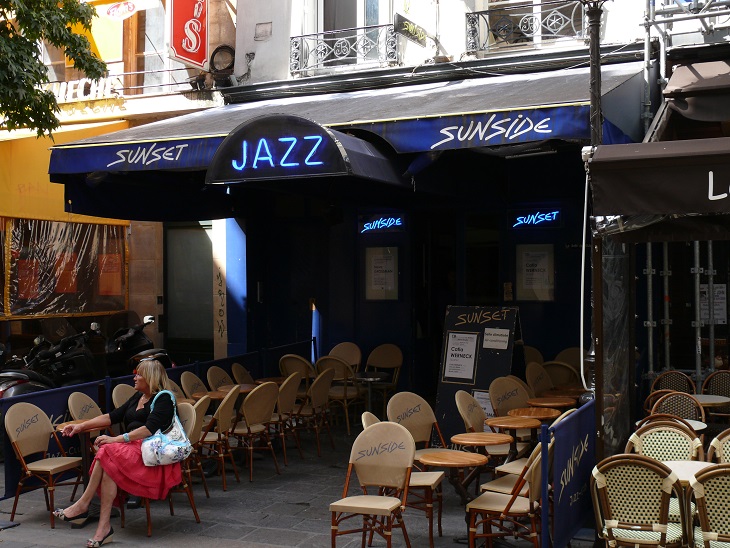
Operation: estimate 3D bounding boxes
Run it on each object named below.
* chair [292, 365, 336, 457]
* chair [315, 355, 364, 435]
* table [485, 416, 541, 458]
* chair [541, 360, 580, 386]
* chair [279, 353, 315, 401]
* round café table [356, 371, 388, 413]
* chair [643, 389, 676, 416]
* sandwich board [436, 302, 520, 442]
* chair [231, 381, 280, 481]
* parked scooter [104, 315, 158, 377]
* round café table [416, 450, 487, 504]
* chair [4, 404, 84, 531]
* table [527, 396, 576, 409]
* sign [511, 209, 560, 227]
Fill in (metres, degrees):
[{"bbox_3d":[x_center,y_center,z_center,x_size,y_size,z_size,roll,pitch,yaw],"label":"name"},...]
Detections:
[{"bbox_3d":[-0.593,1.463,9.974,0.520,0.900,0.470,0,-1,21],"label":"chair"},{"bbox_3d":[-0.264,1.404,11.000,0.500,0.900,0.560,0,0,25],"label":"chair"},{"bbox_3d":[1.240,1.593,7.750,0.475,0.735,0.475,0,1,25],"label":"table"},{"bbox_3d":[2.200,1.421,10.339,0.490,0.910,0.540,0,-1,27],"label":"chair"},{"bbox_3d":[-0.800,1.472,11.788,0.490,0.910,0.540,0,-1,21],"label":"chair"},{"bbox_3d":[0.061,1.535,10.850,0.490,0.690,0.490,-1,0,0],"label":"round café table"},{"bbox_3d":[2.900,1.500,8.600,0.500,0.880,0.560,0,1,40],"label":"chair"},{"bbox_3d":[1.260,1.116,9.841,0.900,1.540,0.650,0,-1,37],"label":"sandwich board"},{"bbox_3d":[-1.050,1.424,8.620,0.520,0.880,0.450,0,0,41],"label":"chair"},{"bbox_3d":[-2.750,1.212,11.150,0.740,1.320,1.950,0,0,-18],"label":"parked scooter"},{"bbox_3d":[0.568,1.506,5.849,0.441,0.713,0.441,-1,0,0],"label":"round café table"},{"bbox_3d":[-2.486,1.473,7.275,0.520,0.900,0.470,0,-1,26],"label":"chair"},{"bbox_3d":[1.773,1.572,8.800,0.475,0.735,0.475,0,1,25],"label":"table"},{"bbox_3d":[2.350,-0.766,12.807,0.720,0.280,0.080,0,-1,25],"label":"sign"}]

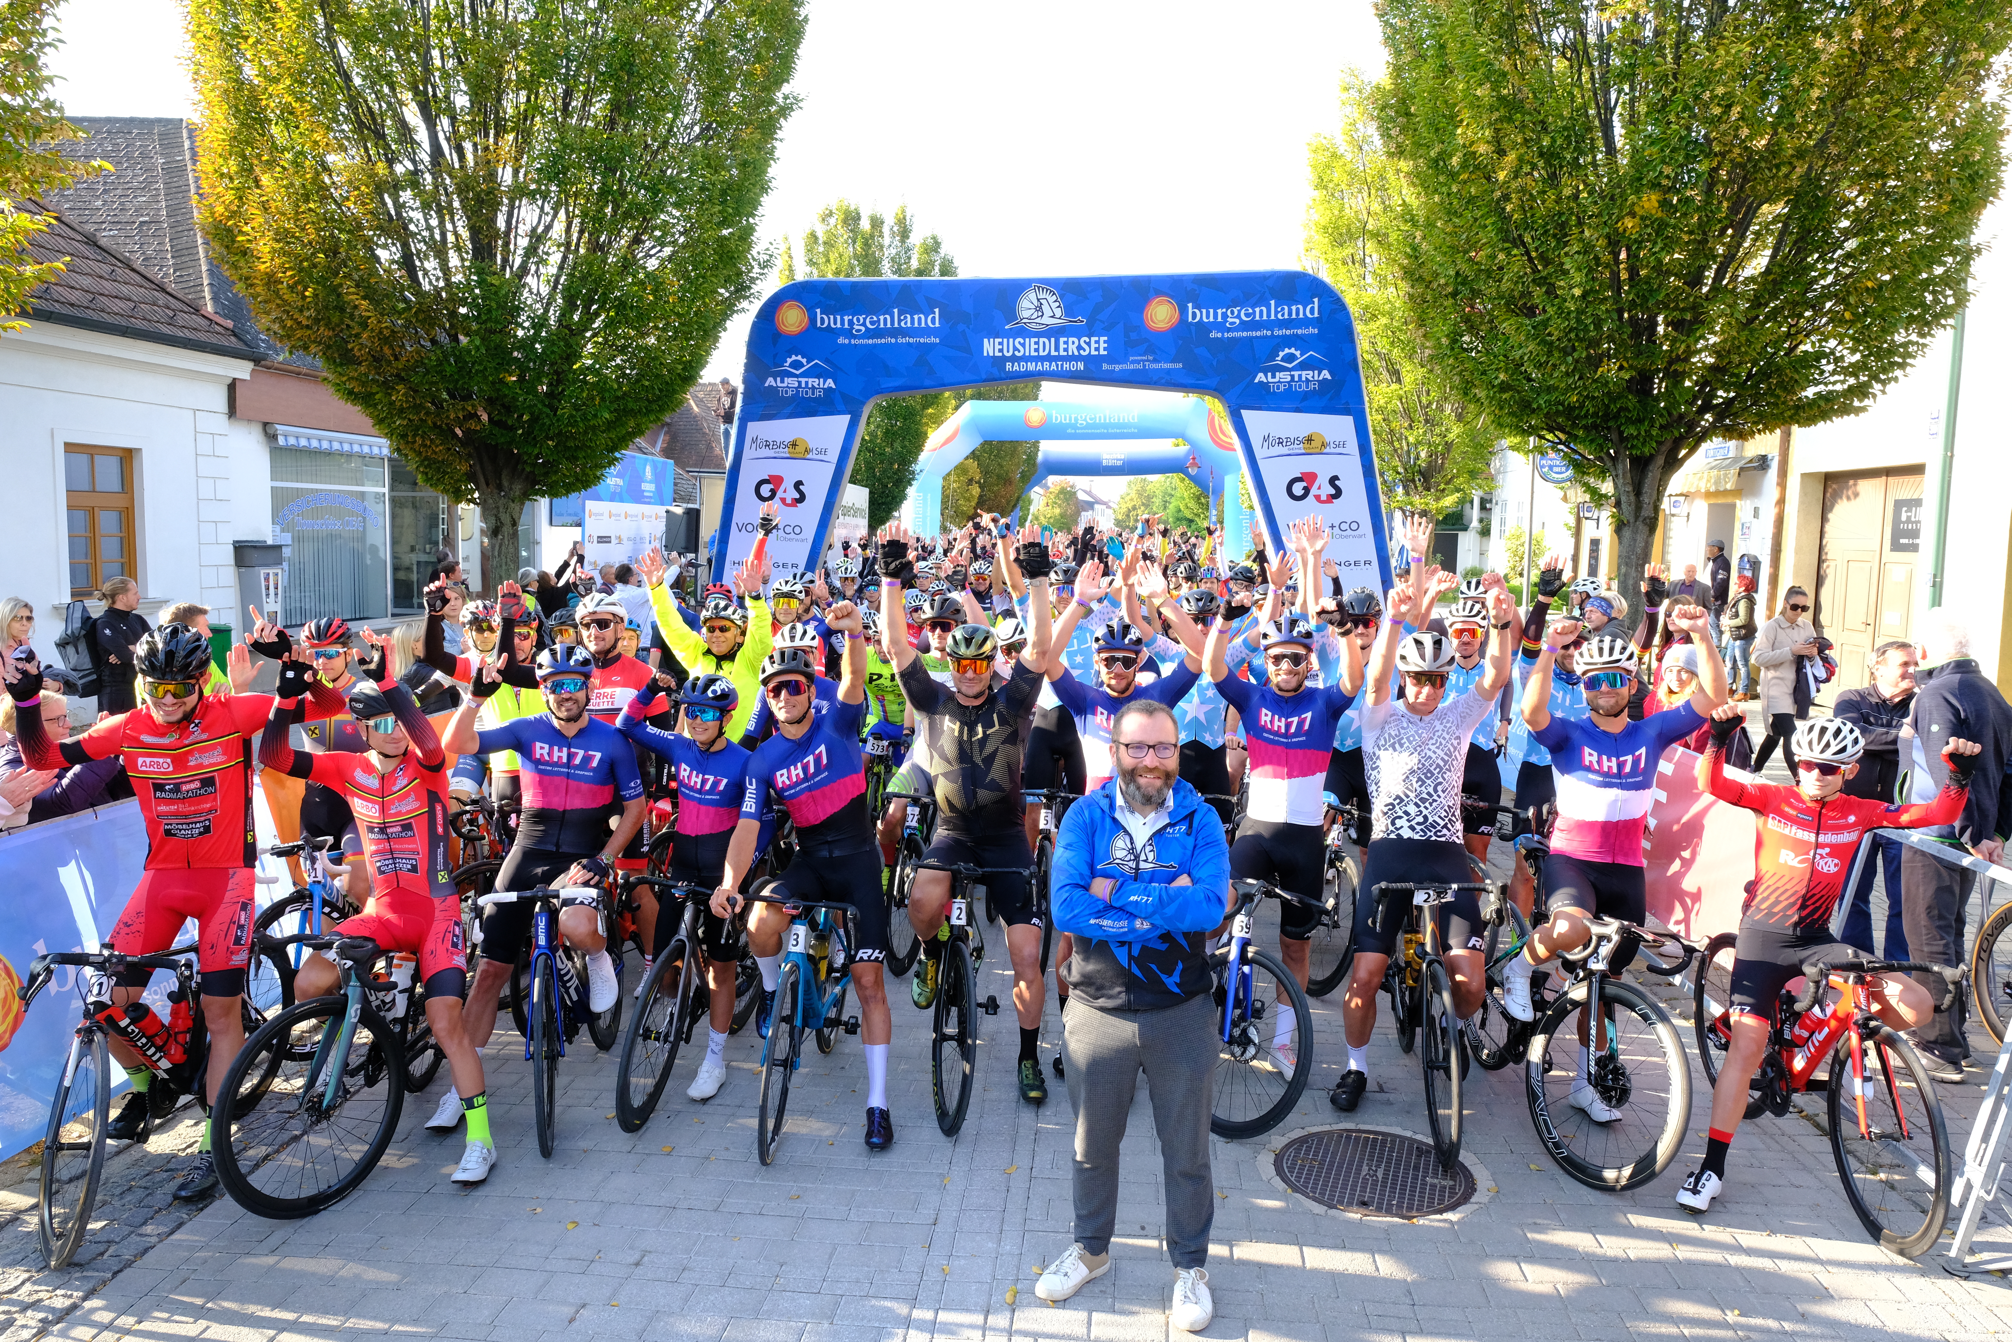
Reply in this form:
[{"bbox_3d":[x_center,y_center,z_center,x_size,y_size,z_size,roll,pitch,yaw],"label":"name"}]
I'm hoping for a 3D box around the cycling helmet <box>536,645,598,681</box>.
[{"bbox_3d":[-1.536,-0.010,4.687,0.205,0.160,0.270,-1,5,-14],"label":"cycling helmet"}]

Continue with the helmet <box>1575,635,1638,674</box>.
[{"bbox_3d":[2.128,-0.056,4.760,0.215,0.158,0.280,4,7,33],"label":"helmet"}]

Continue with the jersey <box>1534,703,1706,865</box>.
[{"bbox_3d":[2.214,0.409,4.850,0.580,0.550,0.300,2,6,12],"label":"jersey"}]

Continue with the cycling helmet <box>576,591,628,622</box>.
[{"bbox_3d":[-1.717,-0.261,5.700,0.215,0.158,0.280,1,6,8],"label":"cycling helmet"}]

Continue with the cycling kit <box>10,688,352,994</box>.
[{"bbox_3d":[-2.812,0.559,4.583,1.150,1.080,0.400,-1,6,-12],"label":"cycling kit"}]

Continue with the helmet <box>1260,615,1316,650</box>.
[{"bbox_3d":[1.077,-0.126,5.127,0.205,0.160,0.270,1,5,12],"label":"helmet"}]

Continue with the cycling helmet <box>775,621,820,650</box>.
[{"bbox_3d":[-0.939,-0.149,6.038,0.200,0.150,0.270,0,6,-7],"label":"cycling helmet"}]

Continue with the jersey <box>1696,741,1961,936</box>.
[{"bbox_3d":[2.676,0.564,4.451,0.820,0.680,0.380,2,6,16],"label":"jersey"}]

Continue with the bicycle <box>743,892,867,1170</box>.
[{"bbox_3d":[-0.759,1.121,5.044,0.430,0.970,1.660,0,6,1],"label":"bicycle"}]

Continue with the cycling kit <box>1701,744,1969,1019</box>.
[{"bbox_3d":[2.675,0.700,4.495,0.830,0.960,0.500,2,6,13],"label":"cycling kit"}]

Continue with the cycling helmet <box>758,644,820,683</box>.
[{"bbox_3d":[-0.781,-0.017,4.830,0.215,0.158,0.280,1,6,8],"label":"cycling helmet"}]

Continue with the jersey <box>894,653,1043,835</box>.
[{"bbox_3d":[-0.147,0.289,5.329,0.570,0.710,0.330,0,6,0],"label":"jersey"}]

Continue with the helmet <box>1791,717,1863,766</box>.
[{"bbox_3d":[2.586,0.227,4.227,0.270,0.160,0.205,-4,6,-41],"label":"helmet"}]

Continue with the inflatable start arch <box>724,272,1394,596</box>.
[{"bbox_3d":[0.440,-1.489,13.116,7.000,4.620,0.800,0,6,4],"label":"inflatable start arch"}]

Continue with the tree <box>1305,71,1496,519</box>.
[{"bbox_3d":[6.600,-4.710,20.419,4.400,9.500,4.400,0,6,0],"label":"tree"}]

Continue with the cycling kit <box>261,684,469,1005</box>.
[{"bbox_3d":[-2.029,0.536,4.270,0.600,0.960,0.450,1,5,6],"label":"cycling kit"}]

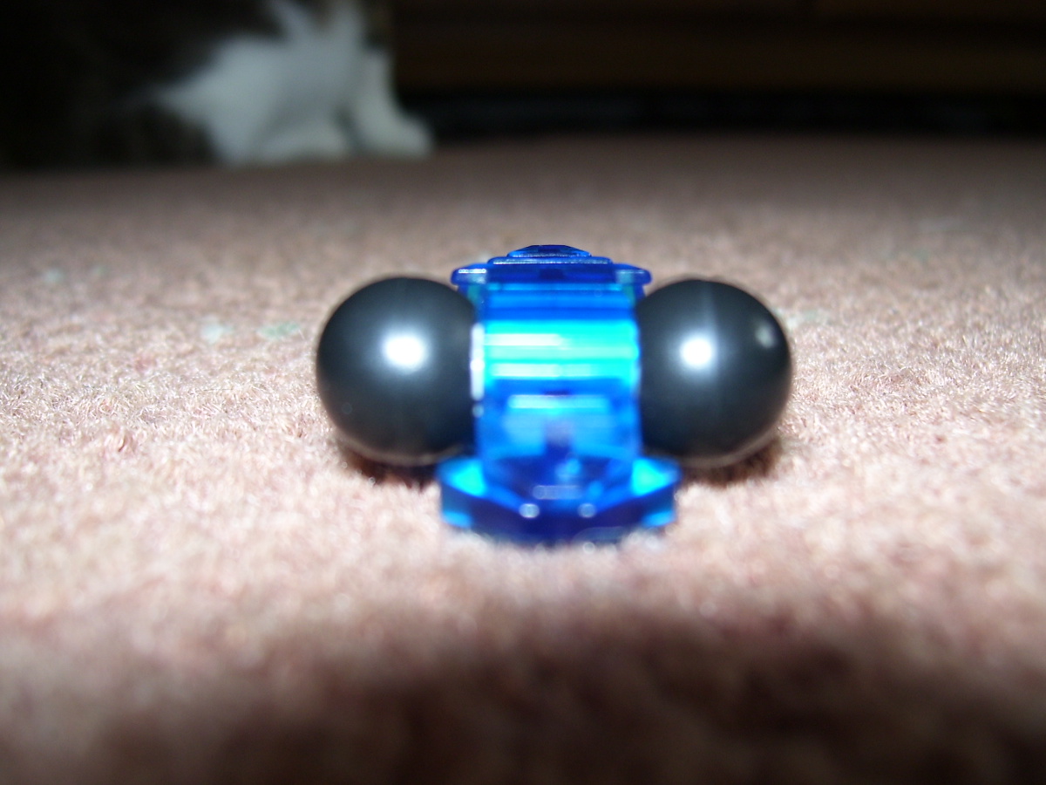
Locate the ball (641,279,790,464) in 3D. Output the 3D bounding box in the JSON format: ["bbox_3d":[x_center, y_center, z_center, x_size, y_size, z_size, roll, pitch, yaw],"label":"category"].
[{"bbox_3d":[0.015,-0.002,0.094,0.017,0.017,0.017,0,14,0],"label":"ball"}]

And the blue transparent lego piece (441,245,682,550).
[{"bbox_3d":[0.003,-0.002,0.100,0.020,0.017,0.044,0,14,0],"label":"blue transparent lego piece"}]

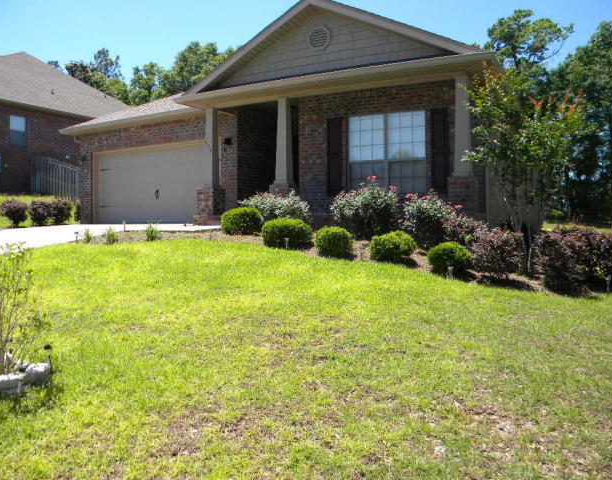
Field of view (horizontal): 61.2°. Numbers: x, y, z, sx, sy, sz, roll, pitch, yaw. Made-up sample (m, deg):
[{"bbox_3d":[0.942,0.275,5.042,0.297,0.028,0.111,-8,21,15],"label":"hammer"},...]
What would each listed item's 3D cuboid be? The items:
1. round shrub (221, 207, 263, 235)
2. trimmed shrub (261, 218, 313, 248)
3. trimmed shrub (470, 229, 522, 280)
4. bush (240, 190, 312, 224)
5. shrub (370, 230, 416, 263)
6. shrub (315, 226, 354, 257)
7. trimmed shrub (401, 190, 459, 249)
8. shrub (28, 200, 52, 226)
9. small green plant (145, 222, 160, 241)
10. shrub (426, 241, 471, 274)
[{"bbox_3d":[-1.271,-0.384,10.200,0.830,0.560,0.800,0,2,0],"label":"round shrub"},{"bbox_3d":[-0.303,-0.106,8.480,0.803,0.491,0.750,0,2,0],"label":"trimmed shrub"},{"bbox_3d":[2.631,0.186,7.150,0.730,0.700,0.700,0,2,0],"label":"trimmed shrub"},{"bbox_3d":[-0.552,-0.552,9.680,1.319,0.748,1.100,0,2,0],"label":"bush"},{"bbox_3d":[1.320,0.099,7.900,0.740,0.500,0.700,0,2,0],"label":"shrub"},{"bbox_3d":[0.429,0.039,8.080,0.581,0.499,0.580,0,2,0],"label":"shrub"},{"bbox_3d":[1.994,-0.328,8.290,0.942,0.929,0.950,0,2,0],"label":"trimmed shrub"},{"bbox_3d":[-7.539,-0.752,14.700,0.700,0.750,0.700,0,2,0],"label":"shrub"},{"bbox_3d":[-2.846,-0.158,9.600,0.310,0.340,0.300,0,2,0],"label":"small green plant"},{"bbox_3d":[1.990,0.244,7.230,0.602,0.475,0.600,0,2,0],"label":"shrub"}]

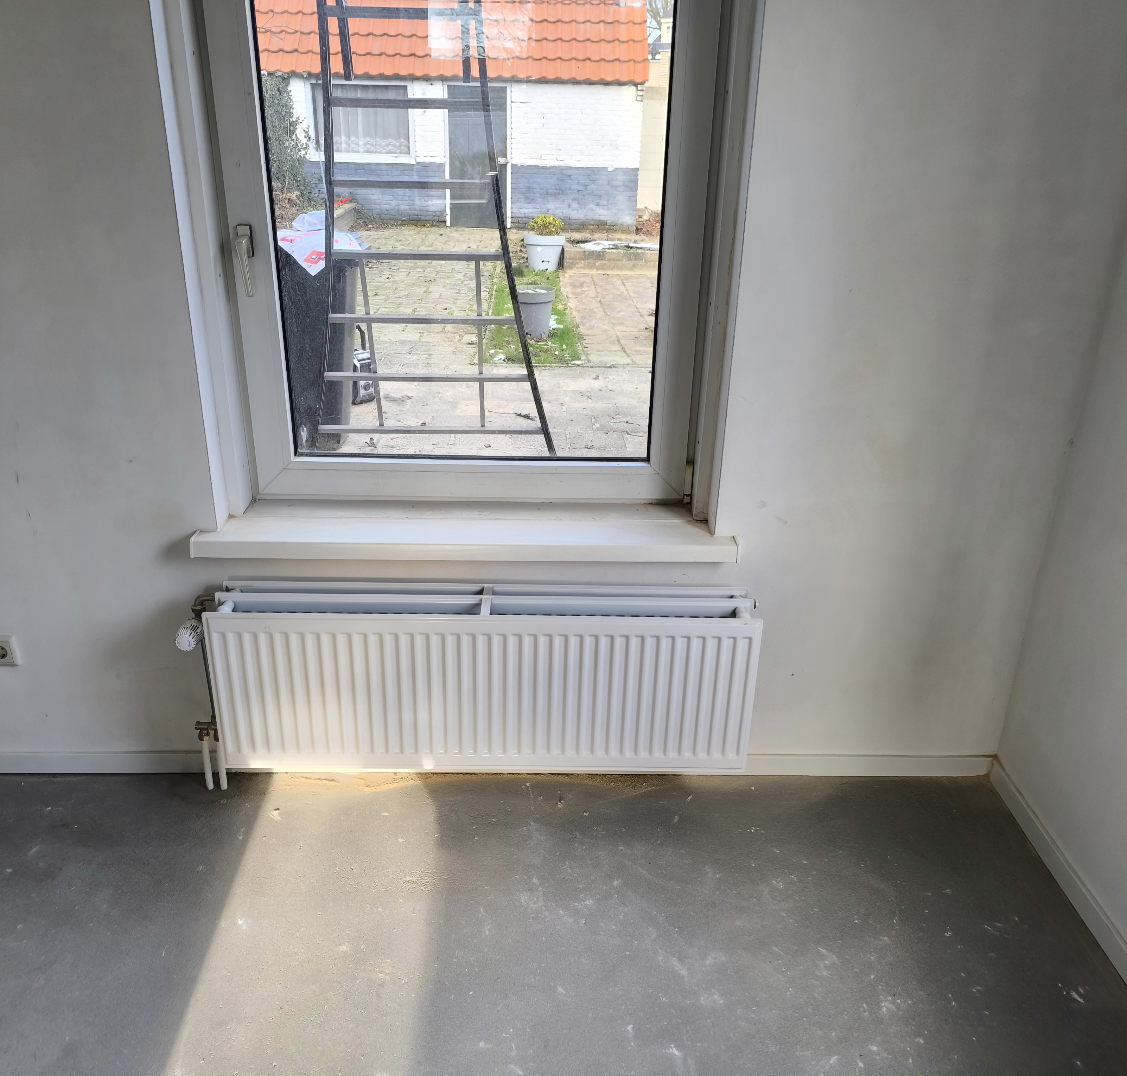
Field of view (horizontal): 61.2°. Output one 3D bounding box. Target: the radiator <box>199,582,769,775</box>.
[{"bbox_3d":[-0.174,0.324,2.192,1.199,0.406,0.154,1,24,-2],"label":"radiator"}]

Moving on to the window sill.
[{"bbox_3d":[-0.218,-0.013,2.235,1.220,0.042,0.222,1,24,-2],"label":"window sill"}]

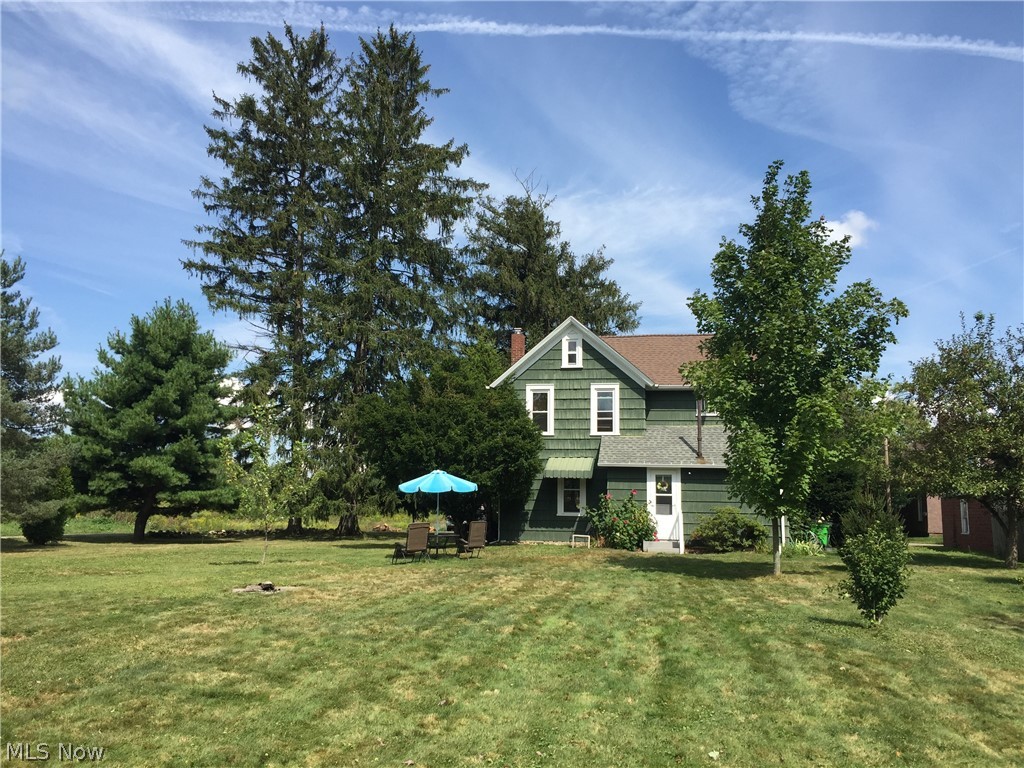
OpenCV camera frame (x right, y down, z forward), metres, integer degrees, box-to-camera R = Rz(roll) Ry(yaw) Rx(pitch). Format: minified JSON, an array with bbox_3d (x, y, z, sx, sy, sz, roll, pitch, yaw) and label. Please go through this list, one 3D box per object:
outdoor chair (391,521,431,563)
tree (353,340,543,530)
[{"bbox_3d":[-2.584,4.080,22.058,0.660,1.000,0.800,6,-9,-36],"label":"outdoor chair"},{"bbox_3d":[-2.202,1.947,29.283,6.400,6.821,6.000,1,-7,0],"label":"tree"}]

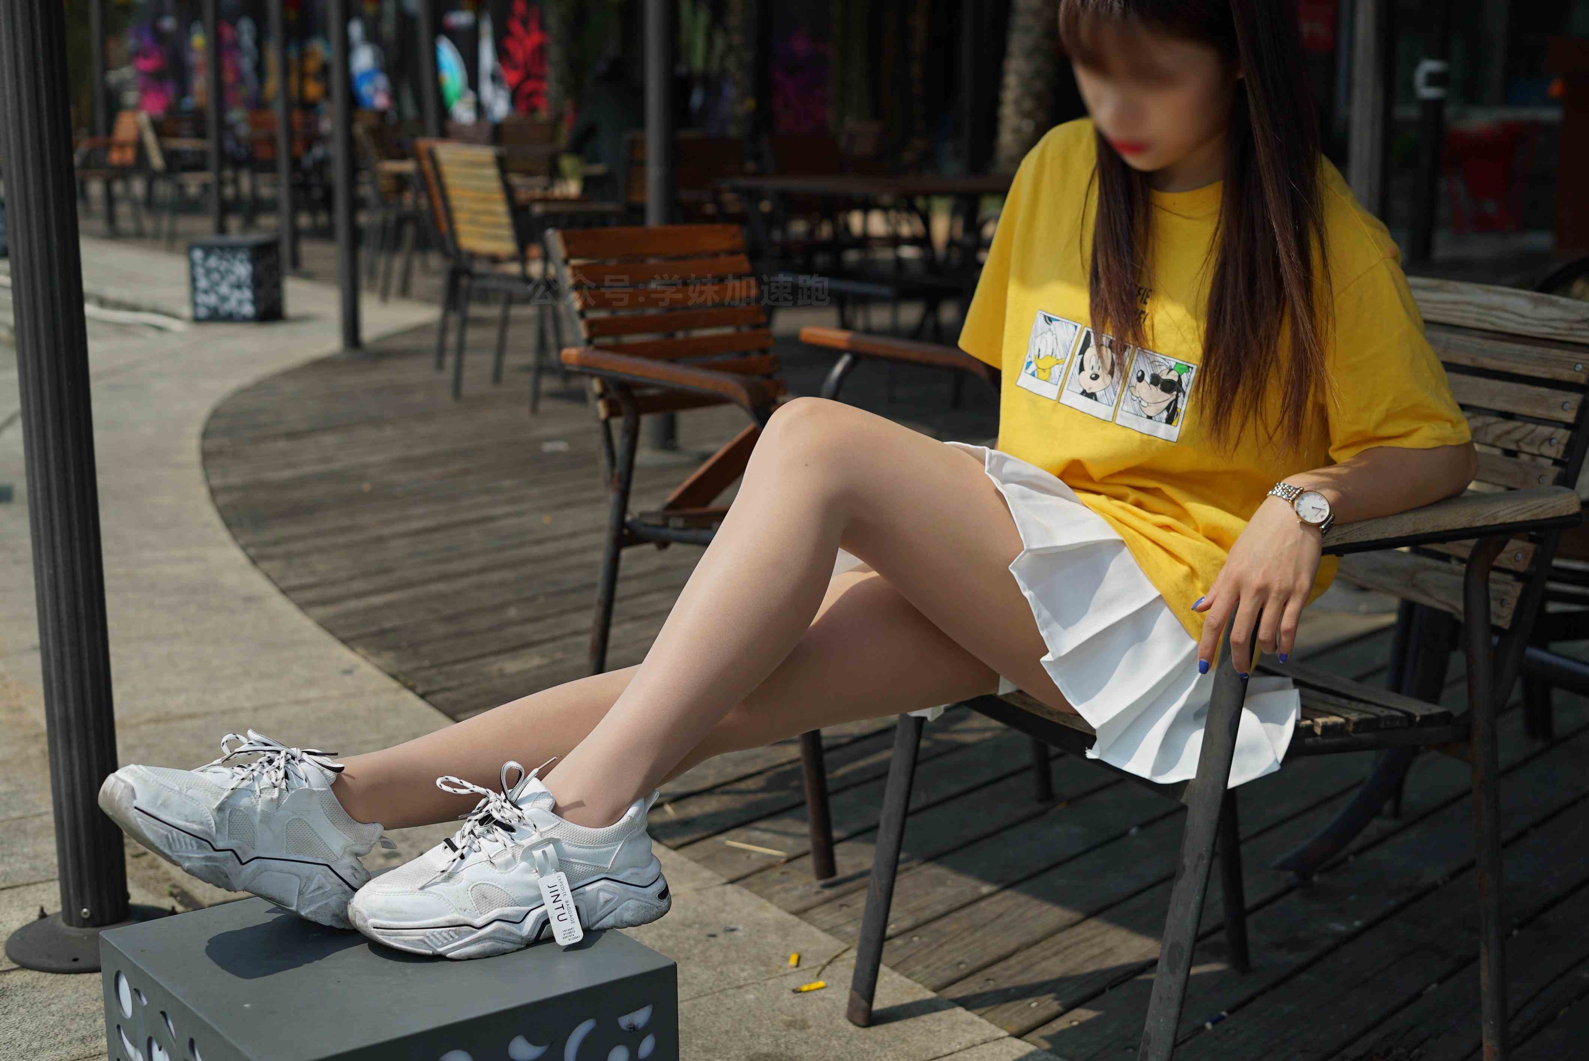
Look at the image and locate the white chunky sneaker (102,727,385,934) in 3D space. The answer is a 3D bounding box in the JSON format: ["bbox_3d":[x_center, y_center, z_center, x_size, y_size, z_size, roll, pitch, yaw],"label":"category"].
[{"bbox_3d":[-0.456,0.250,1.857,0.270,0.130,0.105,27,-4,-31],"label":"white chunky sneaker"}]

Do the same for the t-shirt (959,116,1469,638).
[{"bbox_3d":[0.464,-0.163,2.440,0.520,0.540,0.340,9,2,39],"label":"t-shirt"}]

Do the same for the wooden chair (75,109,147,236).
[{"bbox_3d":[-5.042,-2.591,16.000,0.640,0.900,0.560,-9,14,-38],"label":"wooden chair"}]

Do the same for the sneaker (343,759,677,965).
[{"bbox_3d":[-0.238,0.283,1.880,0.275,0.130,0.105,-3,11,-13],"label":"sneaker"}]

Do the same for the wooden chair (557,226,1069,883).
[{"bbox_3d":[0.001,-0.021,3.412,0.535,0.880,0.680,-11,15,-42],"label":"wooden chair"}]

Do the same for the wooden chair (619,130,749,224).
[{"bbox_3d":[-0.508,-1.380,10.100,0.560,0.900,0.620,-3,12,-14],"label":"wooden chair"}]

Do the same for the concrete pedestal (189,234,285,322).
[{"bbox_3d":[-2.805,-1.267,11.100,0.350,0.385,0.350,2,11,11],"label":"concrete pedestal"}]

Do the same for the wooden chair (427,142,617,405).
[{"bbox_3d":[-0.915,-0.877,7.695,0.630,0.910,0.520,-11,15,-43],"label":"wooden chair"}]

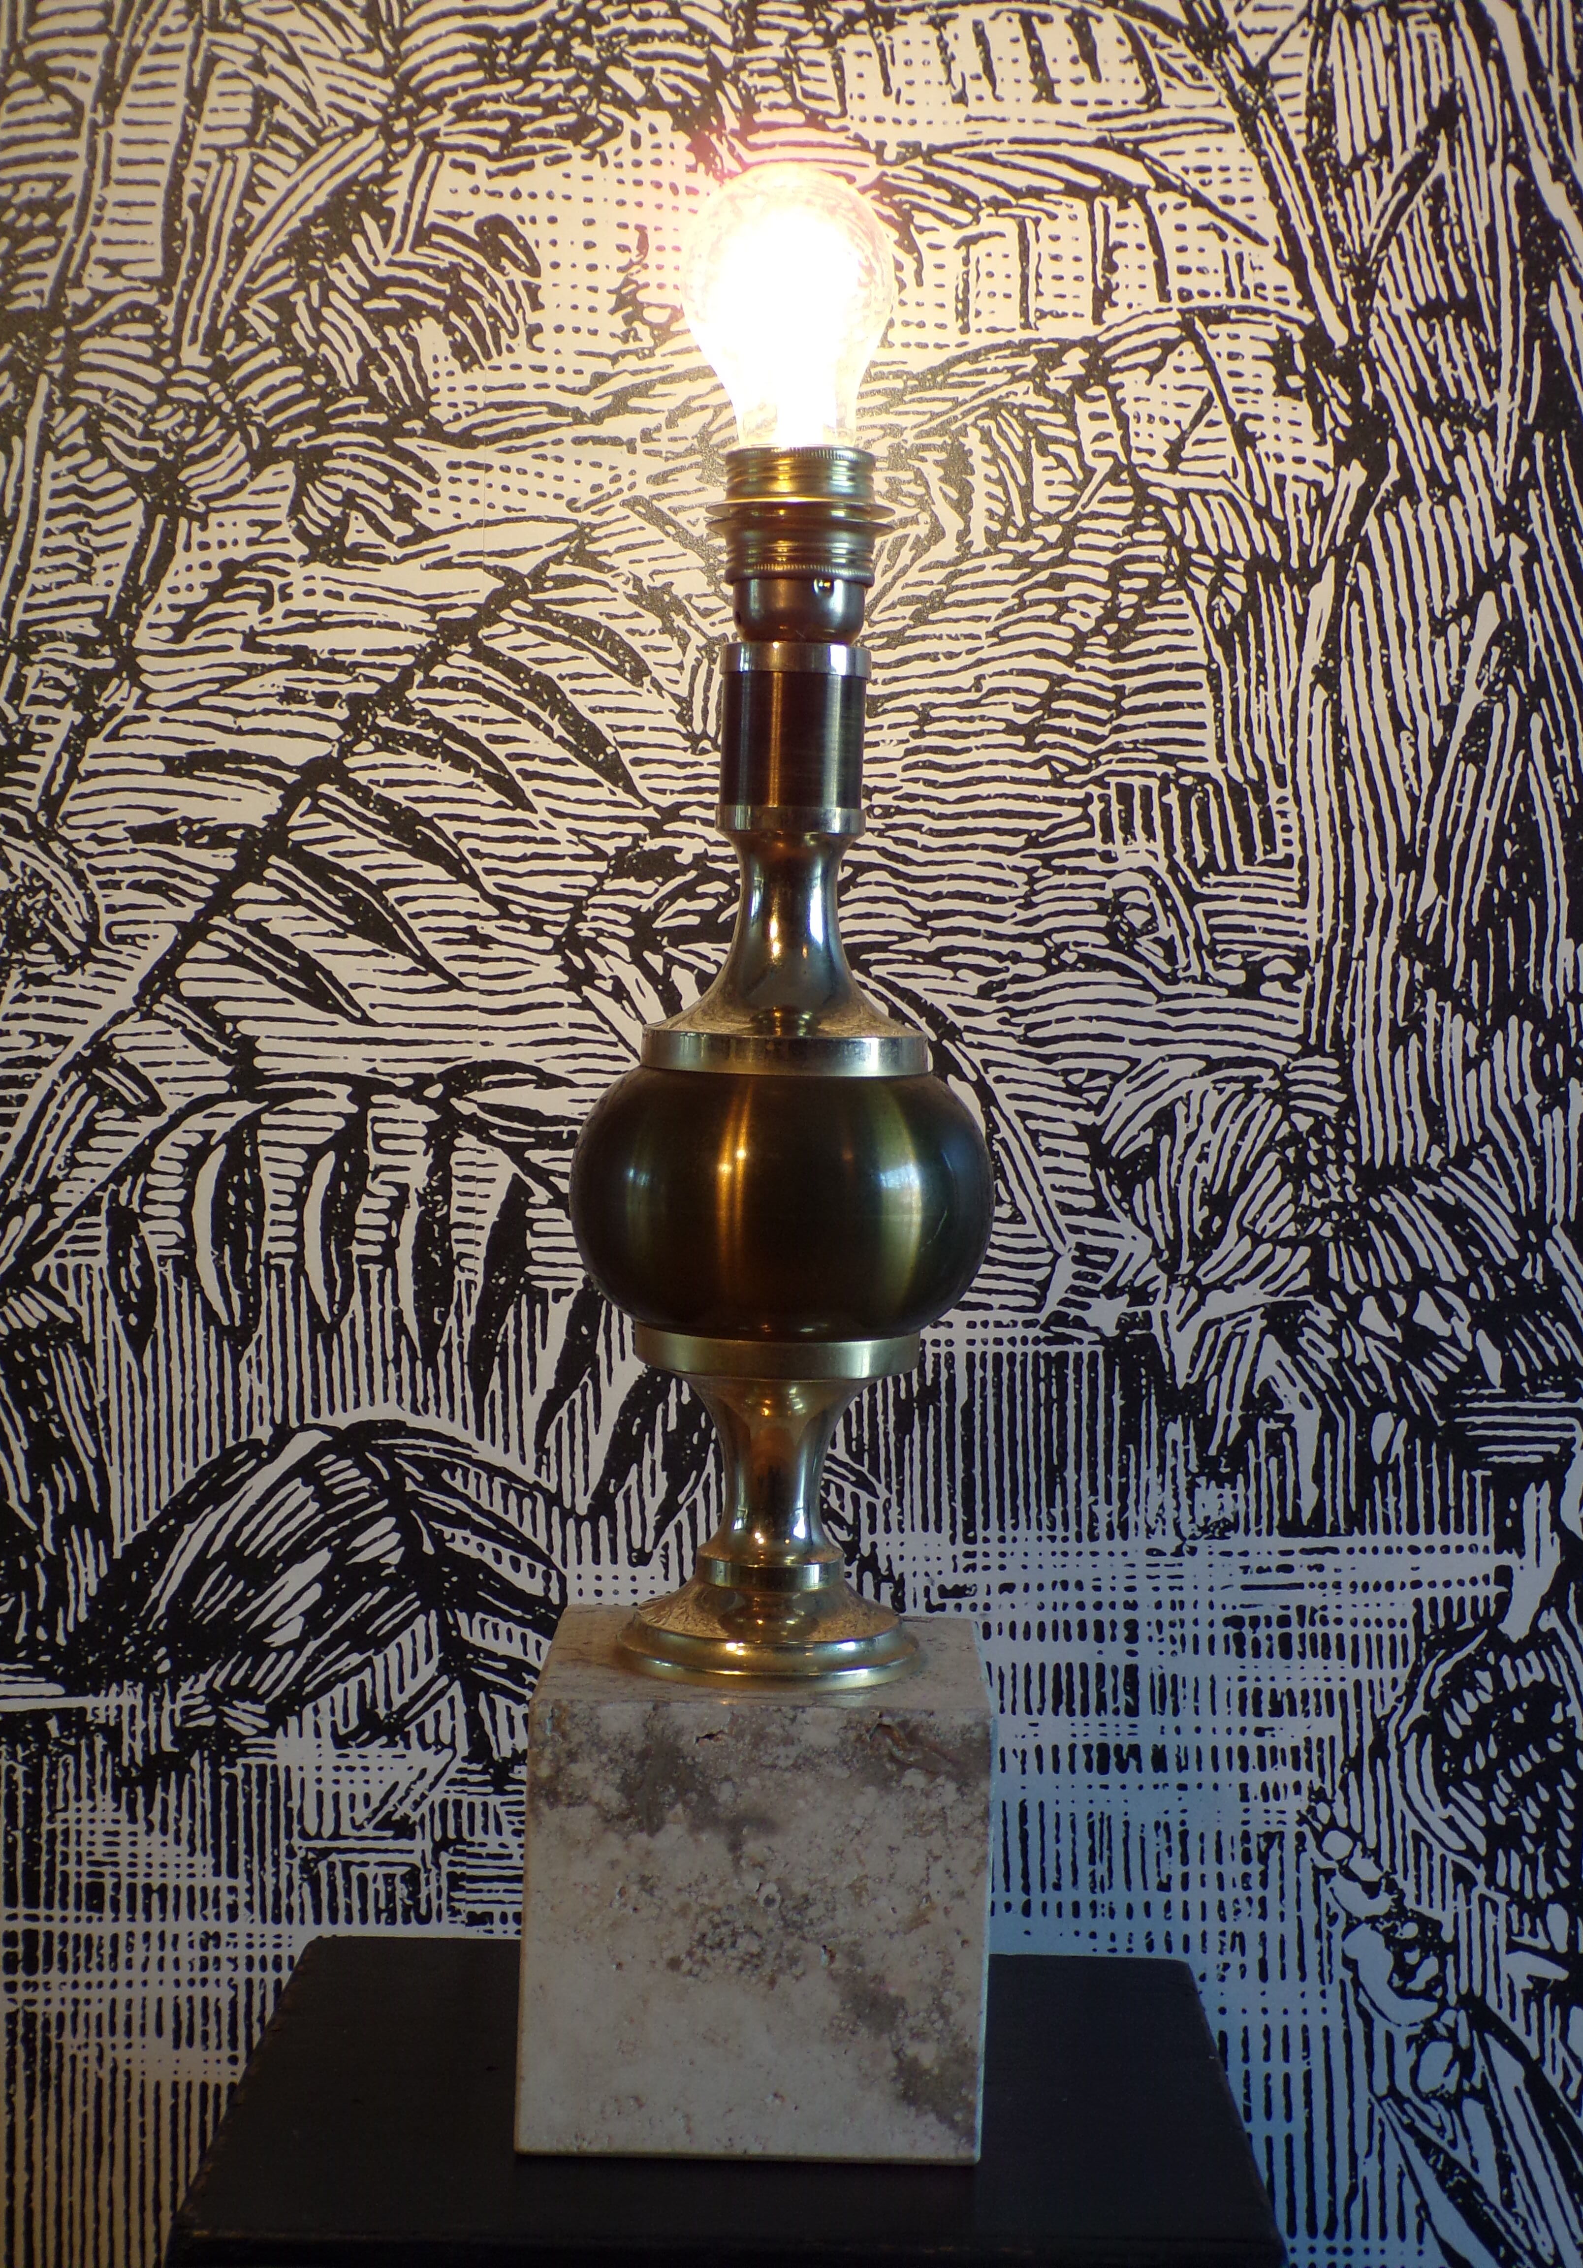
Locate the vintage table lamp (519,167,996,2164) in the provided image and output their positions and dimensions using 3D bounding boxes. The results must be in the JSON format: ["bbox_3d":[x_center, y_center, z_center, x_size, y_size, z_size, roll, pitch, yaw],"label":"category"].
[{"bbox_3d":[-0.003,0.001,0.928,0.127,0.554,0.127,2,3,1],"label":"vintage table lamp"}]

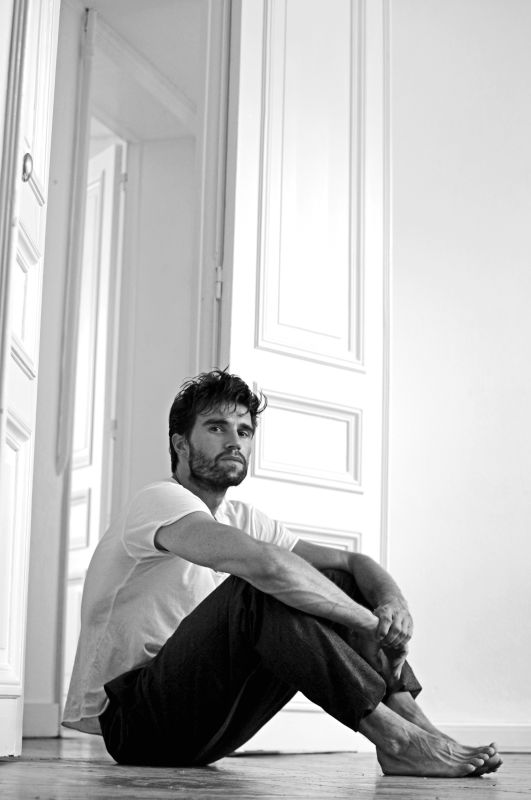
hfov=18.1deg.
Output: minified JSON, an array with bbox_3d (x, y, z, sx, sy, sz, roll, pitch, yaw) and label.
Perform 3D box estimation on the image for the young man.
[{"bbox_3d":[0.010,0.350,3.520,0.970,0.845,0.520,-4,-12,25],"label":"young man"}]

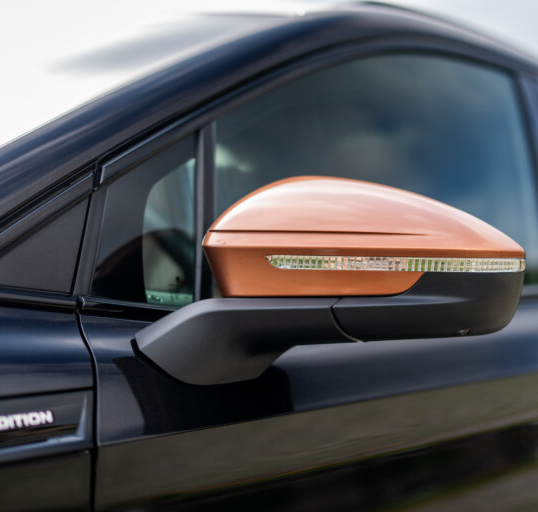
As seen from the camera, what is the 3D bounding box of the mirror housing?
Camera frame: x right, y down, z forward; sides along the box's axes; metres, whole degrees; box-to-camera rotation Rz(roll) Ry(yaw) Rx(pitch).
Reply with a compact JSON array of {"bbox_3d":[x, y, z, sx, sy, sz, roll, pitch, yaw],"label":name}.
[{"bbox_3d":[0.052,0.024,0.925,0.260,0.182,0.210,0,-1,42],"label":"mirror housing"}]

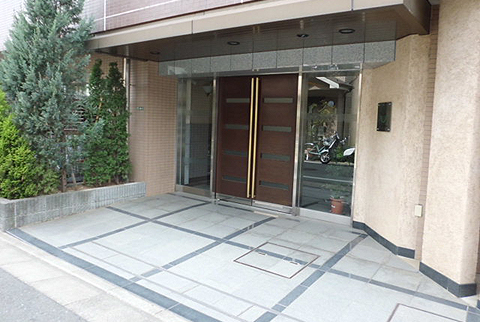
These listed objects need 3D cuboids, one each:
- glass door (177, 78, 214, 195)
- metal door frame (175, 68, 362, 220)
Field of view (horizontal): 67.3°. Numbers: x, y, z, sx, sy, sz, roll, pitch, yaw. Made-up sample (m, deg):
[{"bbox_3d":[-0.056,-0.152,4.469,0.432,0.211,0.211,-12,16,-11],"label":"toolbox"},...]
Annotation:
[{"bbox_3d":[-0.818,-0.473,6.712,0.921,2.153,0.080,6,7,35],"label":"glass door"},{"bbox_3d":[0.213,-0.357,5.979,3.500,2.183,0.140,6,7,35],"label":"metal door frame"}]

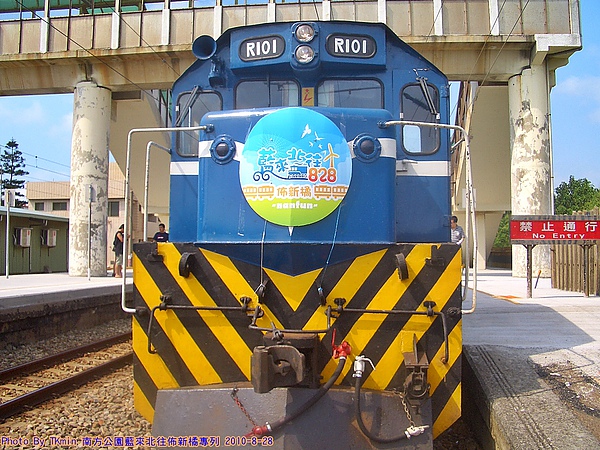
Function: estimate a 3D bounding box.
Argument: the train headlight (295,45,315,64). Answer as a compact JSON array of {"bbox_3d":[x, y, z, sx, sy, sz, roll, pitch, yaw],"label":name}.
[{"bbox_3d":[0.045,-1.596,5.680,0.180,0.175,0.090,0,-4,5],"label":"train headlight"}]

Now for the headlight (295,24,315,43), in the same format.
[{"bbox_3d":[0.047,-1.802,5.710,0.180,0.175,0.090,0,-4,5],"label":"headlight"}]

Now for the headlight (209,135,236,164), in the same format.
[{"bbox_3d":[-0.613,-0.598,4.820,0.215,0.225,0.110,-1,-4,17],"label":"headlight"}]

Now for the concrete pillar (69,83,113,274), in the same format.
[{"bbox_3d":[-6.817,-1.483,19.764,1.221,6.293,1.221,0,-4,5],"label":"concrete pillar"}]

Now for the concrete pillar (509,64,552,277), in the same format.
[{"bbox_3d":[7.068,-1.641,18.665,1.183,6.466,1.183,0,-4,5],"label":"concrete pillar"}]

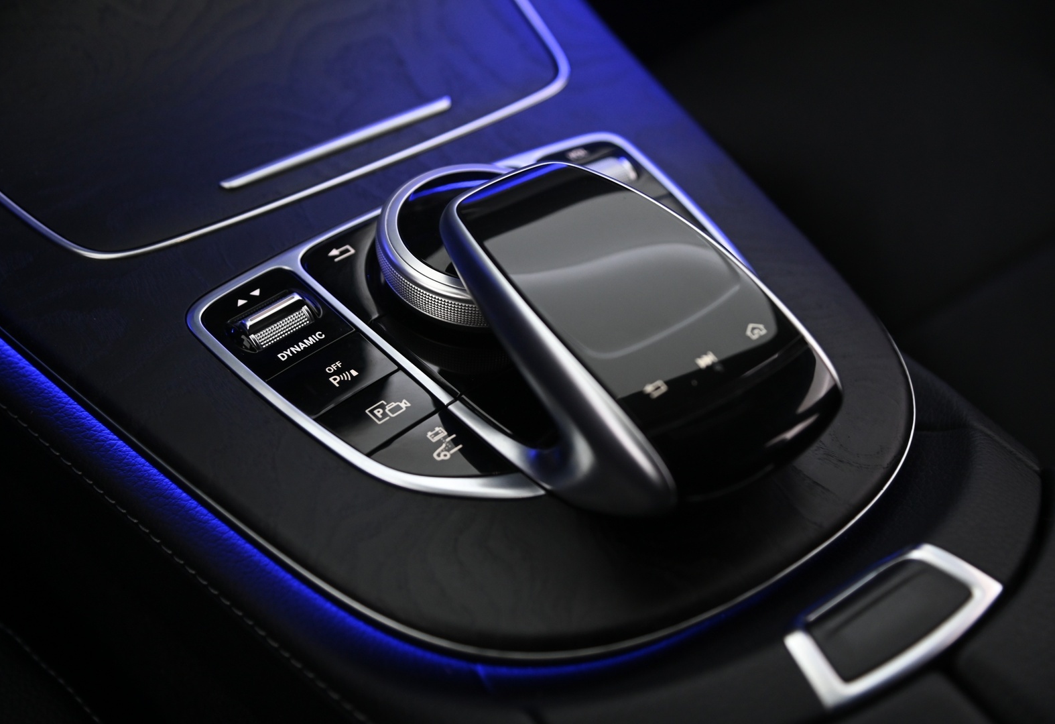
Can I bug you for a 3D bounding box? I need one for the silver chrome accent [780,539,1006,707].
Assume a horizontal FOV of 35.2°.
[{"bbox_3d":[0.081,0.059,0.376,0.057,0.009,0.022,-26,55,-29],"label":"silver chrome accent"}]

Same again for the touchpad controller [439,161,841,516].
[{"bbox_3d":[0.022,-0.006,0.419,0.065,0.040,0.099,-26,55,-29],"label":"touchpad controller"}]

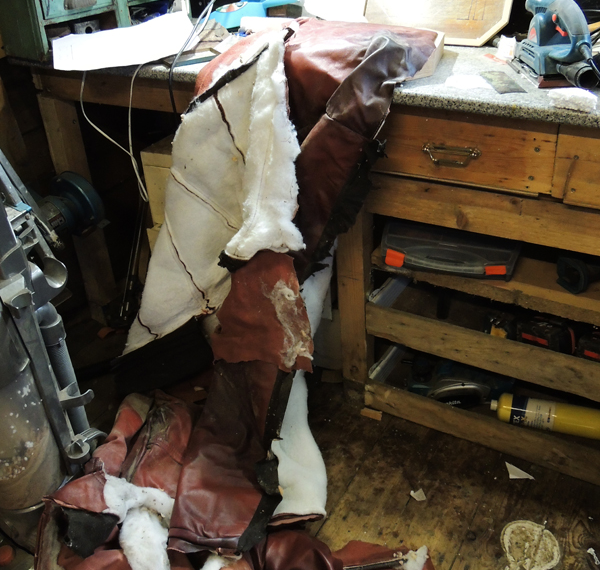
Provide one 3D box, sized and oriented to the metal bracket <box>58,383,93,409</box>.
[{"bbox_3d":[-0.483,0.239,1.497,0.068,0.024,0.058,-23,32,-22],"label":"metal bracket"}]

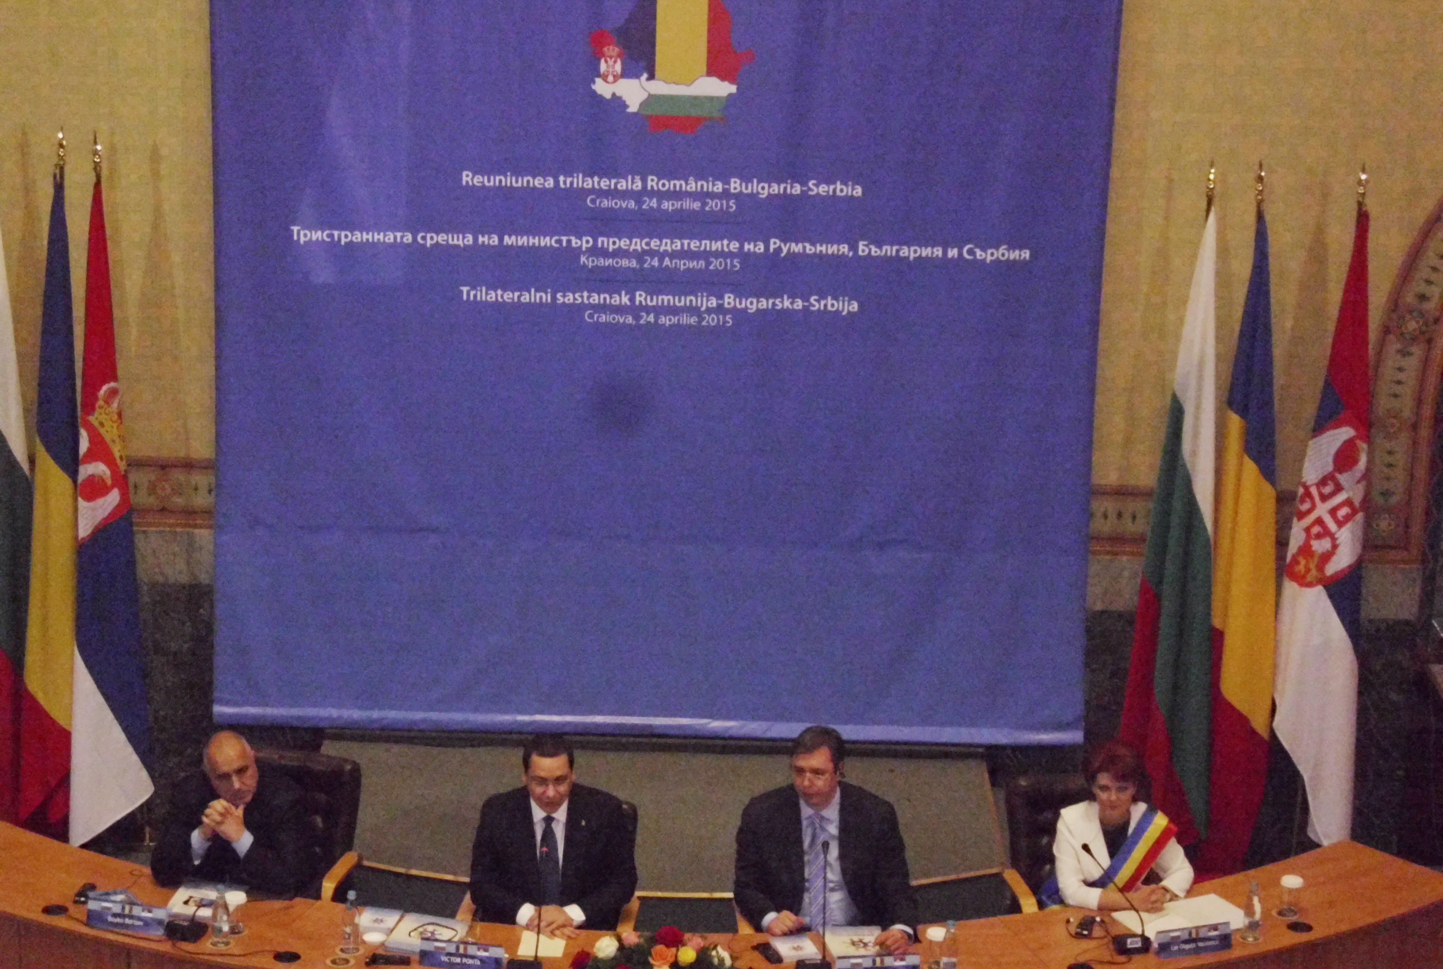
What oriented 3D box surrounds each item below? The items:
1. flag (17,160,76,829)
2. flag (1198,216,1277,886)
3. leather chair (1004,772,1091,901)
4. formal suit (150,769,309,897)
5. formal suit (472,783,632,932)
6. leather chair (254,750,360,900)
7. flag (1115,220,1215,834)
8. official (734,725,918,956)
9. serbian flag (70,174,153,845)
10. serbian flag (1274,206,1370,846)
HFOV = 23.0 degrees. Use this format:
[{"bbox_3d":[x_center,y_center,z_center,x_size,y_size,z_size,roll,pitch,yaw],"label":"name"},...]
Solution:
[{"bbox_3d":[-2.588,0.121,13.843,0.300,2.736,0.270,2,17,0],"label":"flag"},{"bbox_3d":[2.041,0.258,13.838,0.310,2.722,0.270,2,17,0],"label":"flag"},{"bbox_3d":[1.372,1.612,12.737,0.600,0.990,0.650,-4,18,-18],"label":"leather chair"},{"bbox_3d":[-1.693,1.294,12.276,0.590,0.580,0.500,5,17,10],"label":"formal suit"},{"bbox_3d":[-0.583,1.356,12.262,0.570,0.580,0.480,3,17,4],"label":"formal suit"},{"bbox_3d":[-1.676,1.529,12.711,0.600,0.970,0.650,7,17,16],"label":"leather chair"},{"bbox_3d":[1.779,0.211,13.827,0.370,2.655,0.270,2,17,0],"label":"flag"},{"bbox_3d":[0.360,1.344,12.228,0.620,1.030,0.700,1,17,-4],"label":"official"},{"bbox_3d":[-2.385,0.137,13.846,0.330,2.749,0.270,2,17,0],"label":"serbian flag"},{"bbox_3d":[2.376,0.201,13.818,0.340,2.624,0.270,2,17,0],"label":"serbian flag"}]

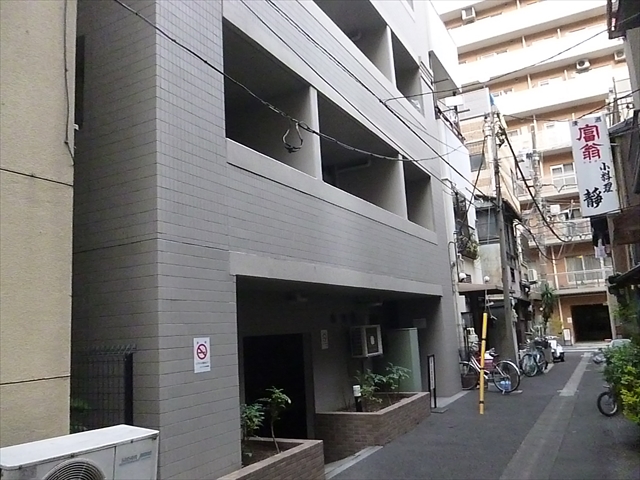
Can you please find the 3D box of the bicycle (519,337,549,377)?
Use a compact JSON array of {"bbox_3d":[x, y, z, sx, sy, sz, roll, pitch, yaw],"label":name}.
[{"bbox_3d":[6.024,3.265,14.505,0.560,1.000,1.700,-13,-14,43],"label":"bicycle"}]

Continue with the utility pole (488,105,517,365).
[{"bbox_3d":[4.591,0.033,12.965,0.260,6.999,0.260,-9,-11,28],"label":"utility pole"}]

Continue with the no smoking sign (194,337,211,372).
[{"bbox_3d":[-1.038,1.019,4.578,0.020,0.302,0.210,-9,-11,28],"label":"no smoking sign"}]

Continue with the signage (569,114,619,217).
[{"bbox_3d":[4.926,-1.329,9.310,0.556,1.745,0.180,-8,-11,22],"label":"signage"}]

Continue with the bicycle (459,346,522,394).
[{"bbox_3d":[3.715,2.926,11.756,0.560,1.000,1.750,4,-13,-37],"label":"bicycle"}]

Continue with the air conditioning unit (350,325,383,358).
[{"bbox_3d":[0.885,1.897,9.715,0.290,0.540,0.750,-9,-11,28],"label":"air conditioning unit"}]

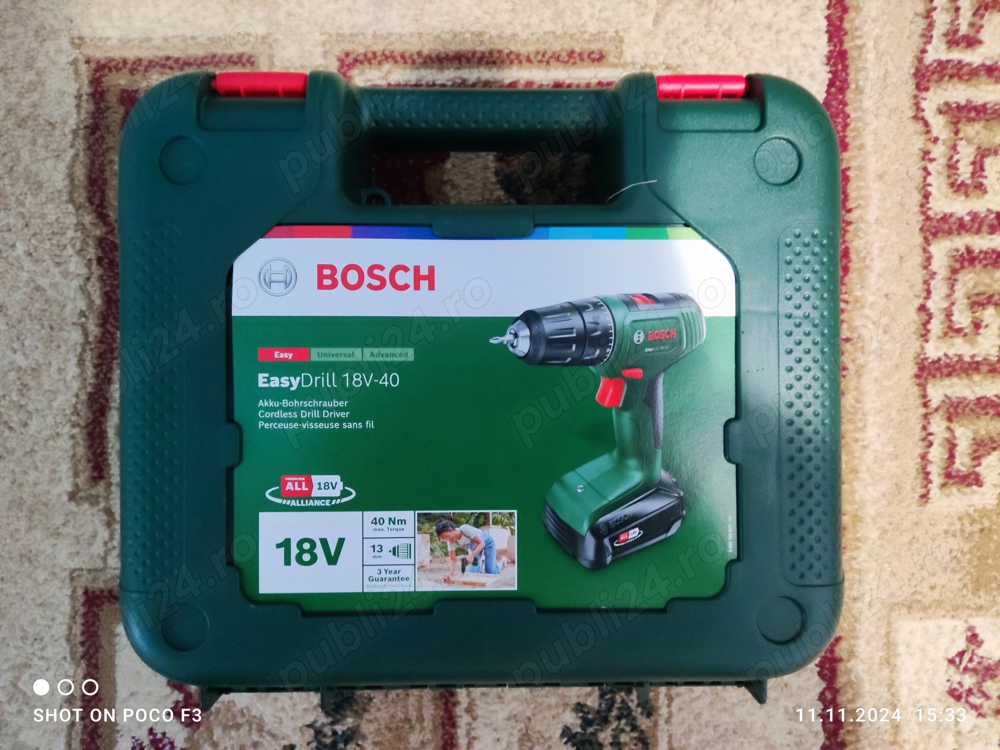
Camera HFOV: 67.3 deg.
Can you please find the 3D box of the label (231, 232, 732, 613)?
[{"bbox_3d":[-0.008,0.020,0.356,0.239,0.002,0.183,0,90,0],"label":"label"}]

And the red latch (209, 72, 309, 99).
[{"bbox_3d":[-0.118,-0.142,0.383,0.046,0.032,0.015,0,90,0],"label":"red latch"}]

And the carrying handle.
[{"bbox_3d":[-0.005,-0.136,0.402,0.136,0.038,0.028,0,90,0],"label":"carrying handle"}]

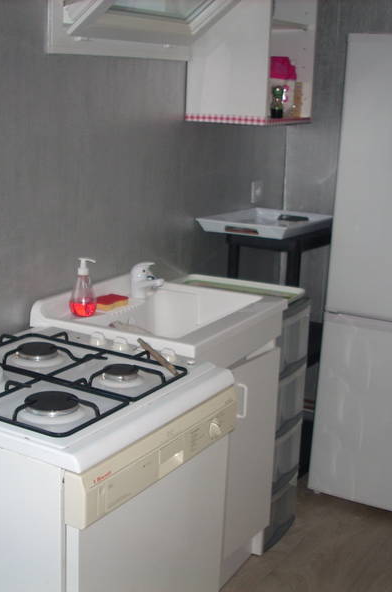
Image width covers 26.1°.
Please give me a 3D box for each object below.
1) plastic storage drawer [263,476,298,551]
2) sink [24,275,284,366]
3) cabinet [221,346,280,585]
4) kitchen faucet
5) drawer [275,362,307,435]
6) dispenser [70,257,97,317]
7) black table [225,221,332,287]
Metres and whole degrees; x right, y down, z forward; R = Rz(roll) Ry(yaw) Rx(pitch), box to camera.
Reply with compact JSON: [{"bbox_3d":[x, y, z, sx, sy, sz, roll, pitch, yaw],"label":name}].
[{"bbox_3d":[0.150,0.726,3.058,0.385,0.190,0.258,10,16,30],"label":"plastic storage drawer"},{"bbox_3d":[-0.080,0.085,2.526,0.510,0.185,0.620,10,16,30],"label":"sink"},{"bbox_3d":[-0.093,0.508,2.633,0.472,0.810,0.595,10,16,30],"label":"cabinet"},{"bbox_3d":[-0.149,-0.047,2.595,0.103,0.112,0.046,6,15,15],"label":"kitchen faucet"},{"bbox_3d":[0.164,0.335,2.960,0.385,0.195,0.258,10,16,30],"label":"drawer"},{"bbox_3d":[-0.317,-0.024,2.391,0.078,0.165,0.076,2,14,0],"label":"dispenser"},{"bbox_3d":[0.371,0.209,3.451,0.315,1.025,0.555,10,16,30],"label":"black table"}]

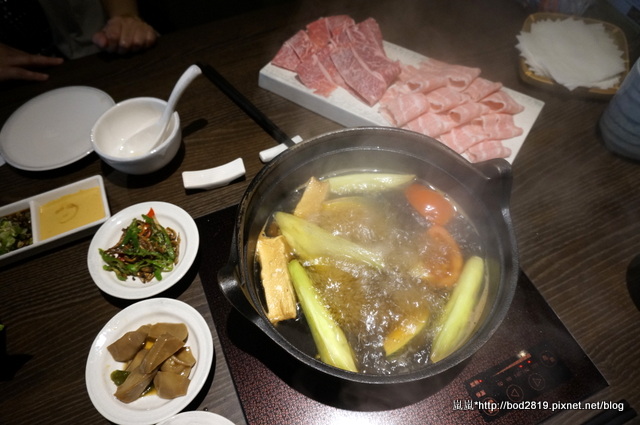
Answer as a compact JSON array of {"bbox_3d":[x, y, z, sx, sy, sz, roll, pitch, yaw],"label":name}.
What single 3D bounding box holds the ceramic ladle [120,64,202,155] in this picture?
[{"bbox_3d":[-0.194,-0.123,0.548,0.139,0.035,0.042,-46,65,3],"label":"ceramic ladle"}]

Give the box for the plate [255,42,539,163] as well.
[{"bbox_3d":[0.106,-0.167,0.597,0.346,0.025,0.176,33,64,20],"label":"plate"}]

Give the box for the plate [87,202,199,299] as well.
[{"bbox_3d":[-0.194,0.043,0.477,0.122,0.020,0.122,-1,58,1],"label":"plate"}]

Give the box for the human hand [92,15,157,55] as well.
[{"bbox_3d":[-0.302,-0.274,0.658,0.088,0.050,0.075,-23,60,-12],"label":"human hand"}]

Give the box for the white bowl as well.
[{"bbox_3d":[-0.225,-0.090,0.544,0.105,0.052,0.105,-1,58,1],"label":"white bowl"}]

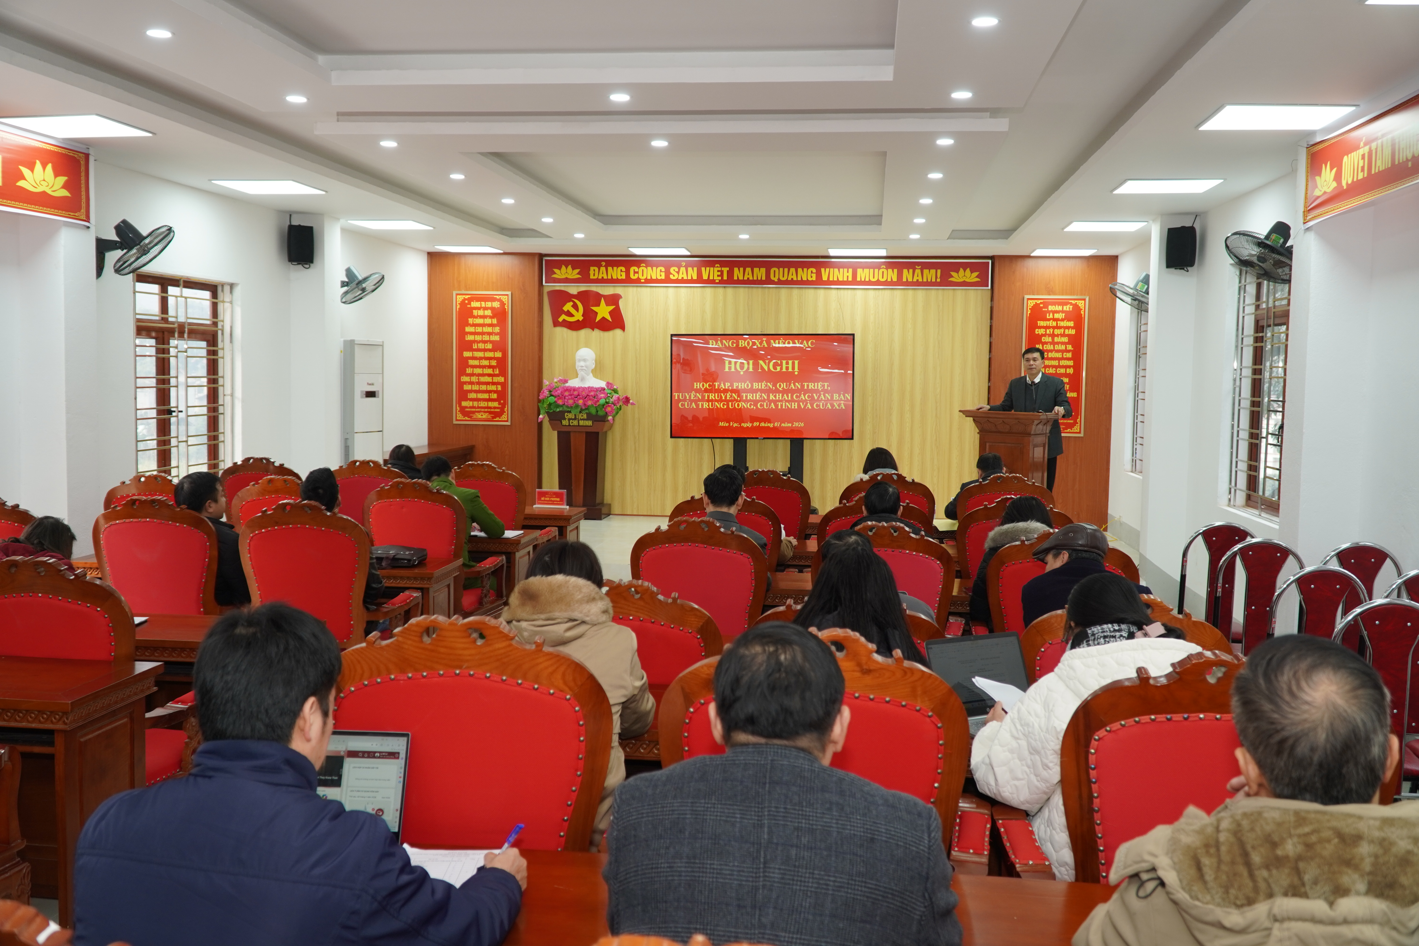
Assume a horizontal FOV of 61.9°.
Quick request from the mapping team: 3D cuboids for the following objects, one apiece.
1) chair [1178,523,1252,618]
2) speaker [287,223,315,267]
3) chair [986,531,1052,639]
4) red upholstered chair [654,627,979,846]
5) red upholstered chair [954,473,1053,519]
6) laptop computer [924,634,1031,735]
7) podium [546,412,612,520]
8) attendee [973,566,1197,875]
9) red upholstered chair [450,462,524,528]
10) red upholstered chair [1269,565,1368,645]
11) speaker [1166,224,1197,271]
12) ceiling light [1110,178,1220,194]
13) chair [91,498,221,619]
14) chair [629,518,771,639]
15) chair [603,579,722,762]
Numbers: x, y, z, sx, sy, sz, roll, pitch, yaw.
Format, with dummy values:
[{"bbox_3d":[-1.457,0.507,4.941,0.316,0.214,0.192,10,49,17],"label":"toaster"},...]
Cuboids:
[{"bbox_3d":[2.523,0.680,6.180,0.430,0.910,0.500,1,5,-5],"label":"chair"},{"bbox_3d":[-3.081,-1.718,8.911,0.180,0.265,0.170,-2,6,-30],"label":"speaker"},{"bbox_3d":[1.344,0.745,4.699,0.660,1.110,0.650,2,5,8],"label":"chair"},{"bbox_3d":[0.216,0.837,2.703,0.650,1.100,0.620,1,5,3],"label":"red upholstered chair"},{"bbox_3d":[1.743,0.503,7.277,0.630,1.050,0.620,1,5,2],"label":"red upholstered chair"},{"bbox_3d":[0.741,0.535,2.941,0.315,0.205,0.265,-1,5,-26],"label":"laptop computer"},{"bbox_3d":[-1.356,-0.085,12.711,0.660,1.180,0.480,2,5,8],"label":"podium"},{"bbox_3d":[0.792,0.774,2.468,0.520,1.172,0.720,0,5,-7],"label":"attendee"},{"bbox_3d":[-1.332,0.466,7.400,0.660,1.110,0.650,2,5,8],"label":"red upholstered chair"},{"bbox_3d":[2.308,0.794,4.789,0.430,0.910,0.500,1,5,-4],"label":"red upholstered chair"},{"bbox_3d":[3.240,-1.544,8.111,0.180,0.265,0.170,5,6,39],"label":"speaker"},{"bbox_3d":[3.017,-1.900,7.802,0.600,0.030,0.600,2,5,8],"label":"ceiling light"},{"bbox_3d":[-2.242,0.629,5.164,0.660,1.110,0.650,2,5,8],"label":"chair"},{"bbox_3d":[-0.010,0.693,4.934,0.590,1.080,0.630,2,5,8],"label":"chair"},{"bbox_3d":[-0.205,0.810,3.468,0.660,1.110,0.650,2,5,8],"label":"chair"}]

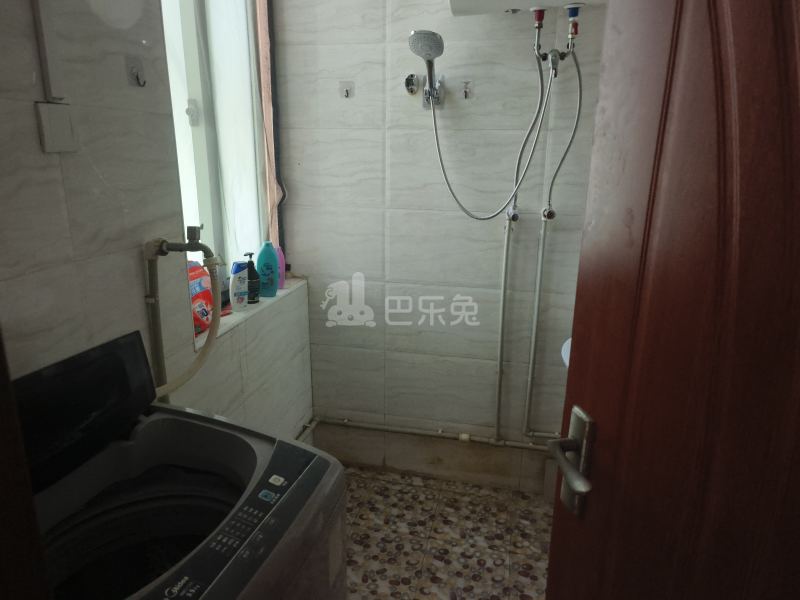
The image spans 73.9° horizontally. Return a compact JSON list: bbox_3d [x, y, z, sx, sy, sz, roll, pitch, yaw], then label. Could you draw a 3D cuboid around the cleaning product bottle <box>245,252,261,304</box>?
[{"bbox_3d":[-0.544,-0.084,1.940,0.061,0.182,0.052,2,15,4],"label":"cleaning product bottle"}]

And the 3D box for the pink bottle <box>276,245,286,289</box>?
[{"bbox_3d":[-0.501,-0.135,2.147,0.072,0.172,0.048,-4,16,-16],"label":"pink bottle"}]

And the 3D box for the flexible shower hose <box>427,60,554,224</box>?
[{"bbox_3d":[0.315,-0.566,1.917,0.430,0.560,0.075,4,16,12],"label":"flexible shower hose"}]

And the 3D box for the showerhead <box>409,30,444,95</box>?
[{"bbox_3d":[0.092,-0.814,1.821,0.123,0.230,0.072,4,46,12],"label":"showerhead"}]

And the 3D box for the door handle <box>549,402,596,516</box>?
[{"bbox_3d":[0.296,0.295,0.885,0.060,0.186,0.131,-3,16,-14],"label":"door handle"}]

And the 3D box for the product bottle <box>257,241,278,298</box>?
[{"bbox_3d":[-0.506,-0.116,2.018,0.083,0.203,0.052,-4,16,-17],"label":"product bottle"}]

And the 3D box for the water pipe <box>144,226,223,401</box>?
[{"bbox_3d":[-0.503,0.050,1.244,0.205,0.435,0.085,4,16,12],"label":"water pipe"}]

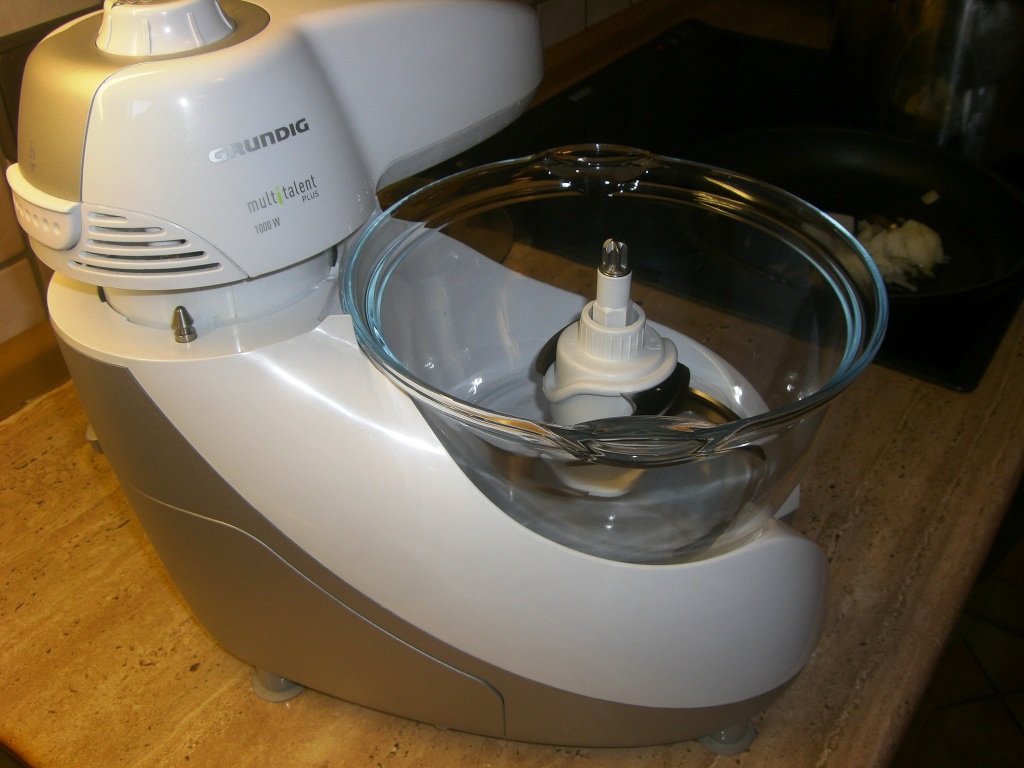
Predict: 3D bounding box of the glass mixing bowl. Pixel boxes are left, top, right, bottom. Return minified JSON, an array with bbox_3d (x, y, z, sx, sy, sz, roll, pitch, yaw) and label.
[{"bbox_3d":[0.048,0.004,0.567,0.250,0.144,0.272,0,37,0],"label":"glass mixing bowl"}]

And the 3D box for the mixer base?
[{"bbox_3d":[-0.034,0.019,0.592,0.394,0.163,0.279,4,37,6],"label":"mixer base"}]

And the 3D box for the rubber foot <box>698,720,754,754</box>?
[{"bbox_3d":[0.105,0.165,0.539,0.028,0.016,0.028,4,37,6],"label":"rubber foot"}]

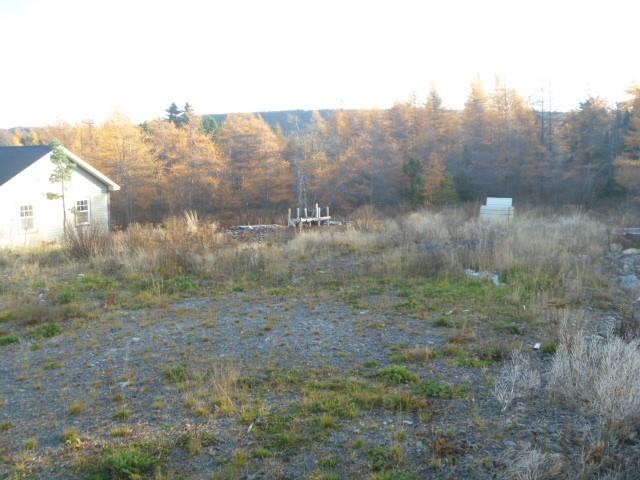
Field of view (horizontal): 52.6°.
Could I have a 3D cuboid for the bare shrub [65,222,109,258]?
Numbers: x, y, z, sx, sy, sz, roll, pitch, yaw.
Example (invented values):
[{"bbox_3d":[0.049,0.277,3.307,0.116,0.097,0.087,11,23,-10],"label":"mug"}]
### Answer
[{"bbox_3d":[-10.240,0.044,28.500,2.000,1.550,1.700,-2,7,-20],"label":"bare shrub"}]

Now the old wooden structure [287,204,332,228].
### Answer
[{"bbox_3d":[-0.714,-1.564,44.000,2.600,1.600,1.600,-3,7,-23],"label":"old wooden structure"}]

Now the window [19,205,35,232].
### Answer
[{"bbox_3d":[-14.968,-1.132,33.000,0.140,1.330,0.860,4,8,33],"label":"window"}]

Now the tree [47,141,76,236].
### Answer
[{"bbox_3d":[-12.384,-2.419,31.000,1.450,4.900,1.400,-3,7,-22],"label":"tree"}]

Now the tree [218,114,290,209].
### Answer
[{"bbox_3d":[-6.073,-7.279,60.000,6.700,9.200,6.200,-1,7,-6],"label":"tree"}]

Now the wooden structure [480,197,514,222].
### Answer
[{"bbox_3d":[12.069,-2.040,44.000,2.150,1.800,1.200,3,7,25],"label":"wooden structure"}]

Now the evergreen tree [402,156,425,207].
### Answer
[{"bbox_3d":[8.236,-5.065,57.000,2.000,4.700,2.000,1,7,9],"label":"evergreen tree"}]

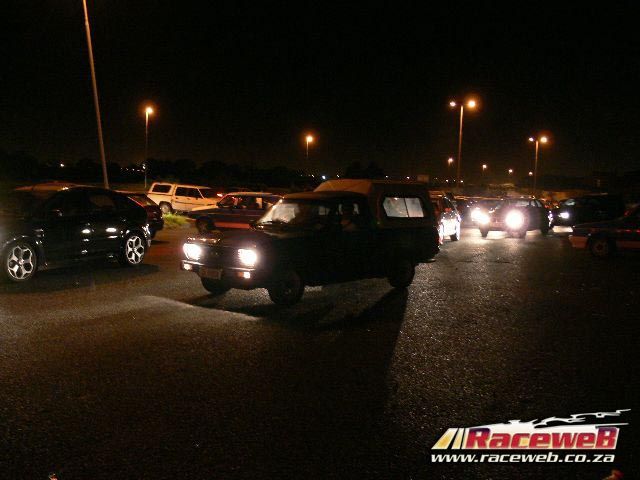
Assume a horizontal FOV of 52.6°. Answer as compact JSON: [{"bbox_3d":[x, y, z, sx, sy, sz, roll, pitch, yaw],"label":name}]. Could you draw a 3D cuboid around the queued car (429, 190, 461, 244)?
[{"bbox_3d":[3.746,-0.681,22.245,1.620,1.410,3.850,4,5,25],"label":"queued car"}]

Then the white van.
[{"bbox_3d":[-6.568,-2.172,34.231,4.900,1.750,1.720,4,5,27],"label":"white van"}]

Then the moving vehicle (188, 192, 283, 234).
[{"bbox_3d":[-2.725,-1.045,24.046,4.250,1.380,1.650,2,4,0],"label":"moving vehicle"}]

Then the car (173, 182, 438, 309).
[{"bbox_3d":[0.057,-0.088,10.539,1.680,1.792,4.531,6,6,41],"label":"car"}]

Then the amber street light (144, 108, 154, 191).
[{"bbox_3d":[-19.011,-9.705,71.609,0.400,10.000,1.000,0,5,-25],"label":"amber street light"}]

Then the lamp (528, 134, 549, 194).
[{"bbox_3d":[31.820,-9.650,94.609,2.100,10.000,0.350,2,4,0],"label":"lamp"}]

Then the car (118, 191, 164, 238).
[{"bbox_3d":[-6.374,-0.688,17.544,4.150,1.420,1.670,2,4,0],"label":"car"}]

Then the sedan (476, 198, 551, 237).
[{"bbox_3d":[8.074,-0.887,26.758,1.650,1.430,4.100,6,6,38],"label":"sedan"}]

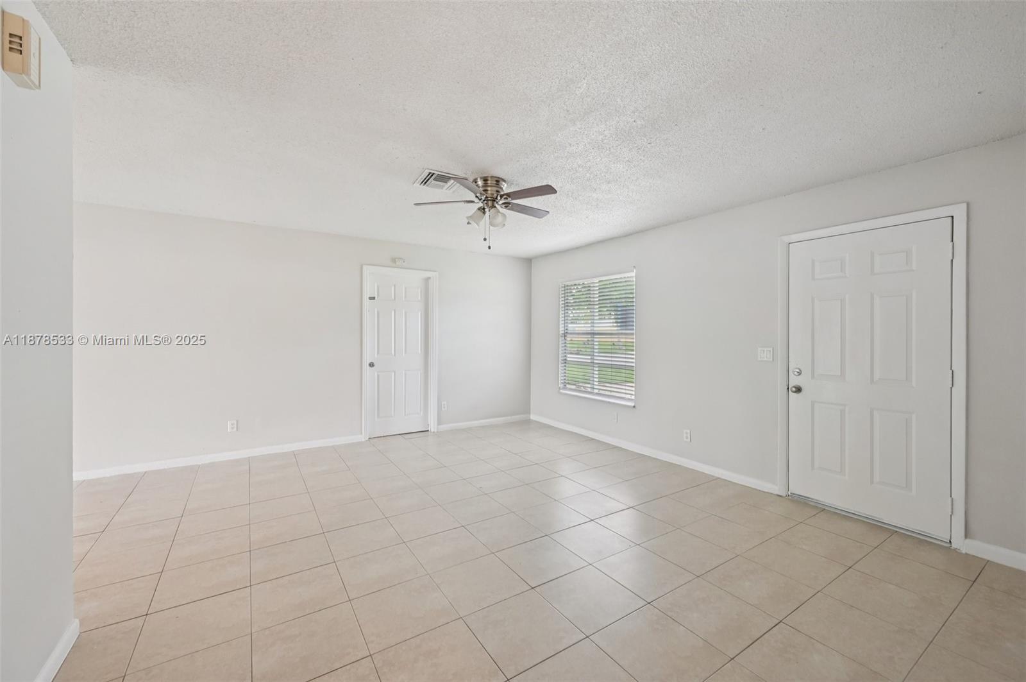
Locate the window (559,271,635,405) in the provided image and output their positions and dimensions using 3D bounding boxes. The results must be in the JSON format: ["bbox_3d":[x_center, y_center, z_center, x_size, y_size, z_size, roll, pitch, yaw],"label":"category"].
[{"bbox_3d":[1.055,-0.050,5.066,0.055,1.470,1.292,0,1,-33],"label":"window"}]

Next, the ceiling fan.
[{"bbox_3d":[-0.158,-0.934,2.970,1.050,0.510,1.070,0,1,-33],"label":"ceiling fan"}]

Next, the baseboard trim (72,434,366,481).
[{"bbox_3d":[-2.830,1.185,4.159,2.443,0.075,0.018,0,1,-33],"label":"baseboard trim"}]

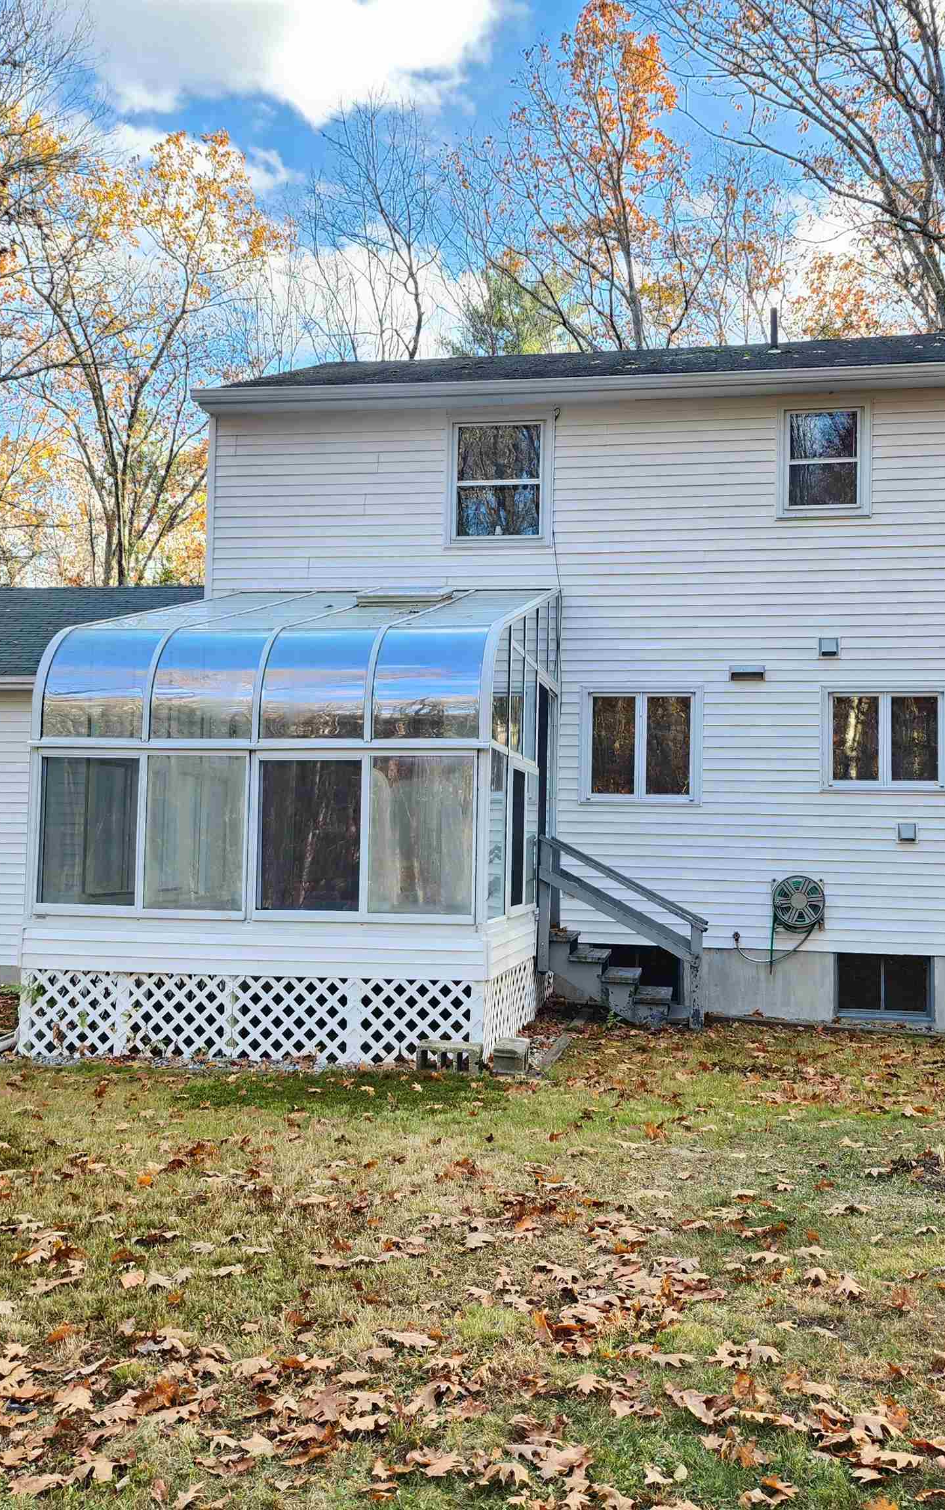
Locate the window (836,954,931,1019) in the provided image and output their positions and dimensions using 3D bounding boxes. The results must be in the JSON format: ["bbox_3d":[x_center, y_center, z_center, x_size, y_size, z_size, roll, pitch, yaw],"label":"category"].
[{"bbox_3d":[3.669,2.070,12.472,0.848,0.581,0.100,0,-4,10],"label":"window"}]

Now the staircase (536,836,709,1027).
[{"bbox_3d":[1.295,1.476,11.826,1.393,1.534,1.080,0,-4,10],"label":"staircase"}]

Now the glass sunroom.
[{"bbox_3d":[-1.133,0.219,11.361,3.282,3.911,3.931,0,-4,10],"label":"glass sunroom"}]

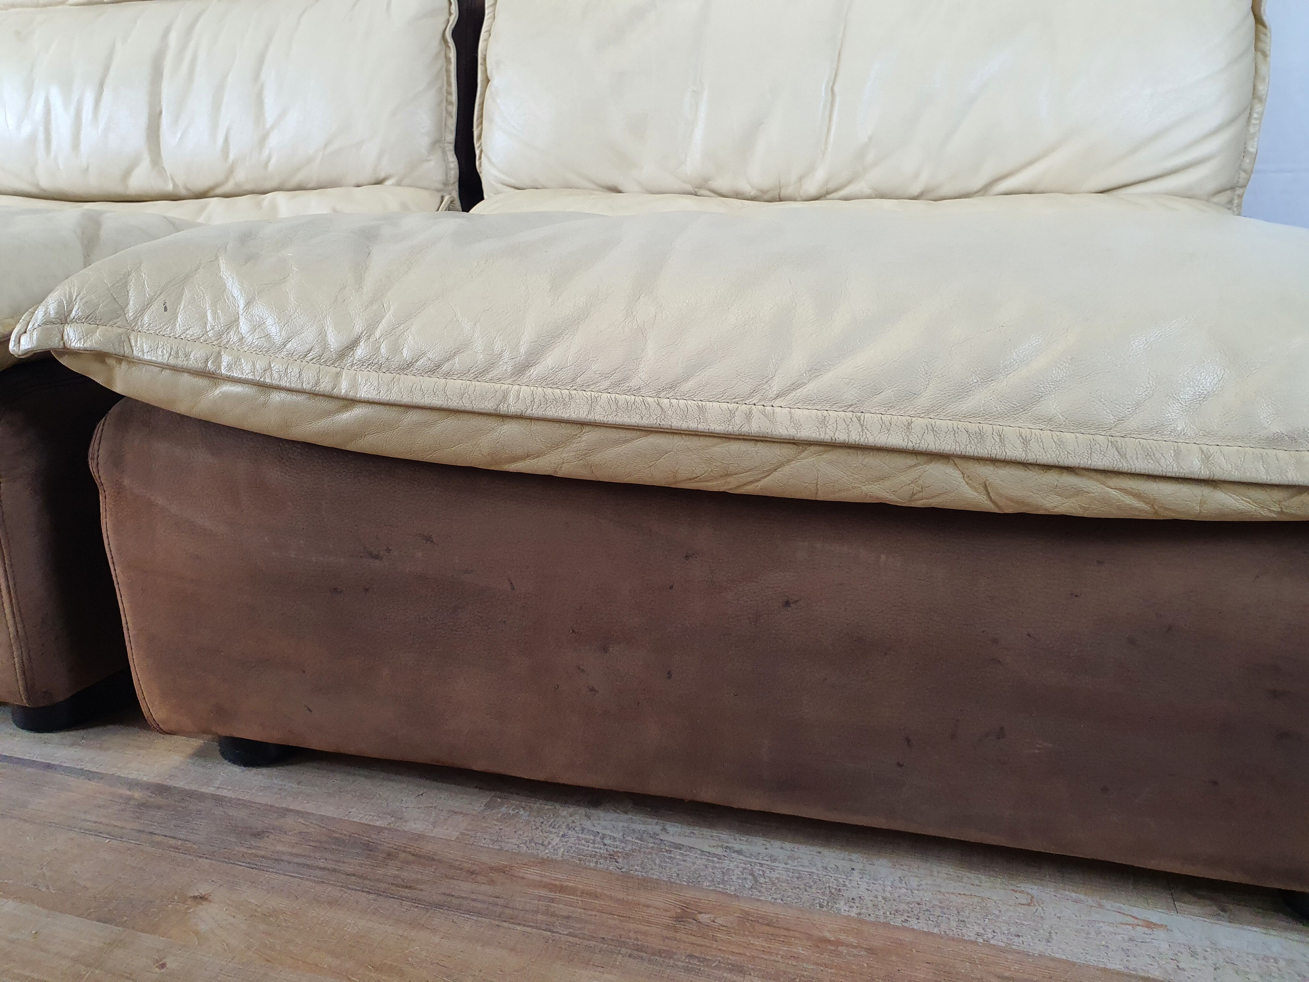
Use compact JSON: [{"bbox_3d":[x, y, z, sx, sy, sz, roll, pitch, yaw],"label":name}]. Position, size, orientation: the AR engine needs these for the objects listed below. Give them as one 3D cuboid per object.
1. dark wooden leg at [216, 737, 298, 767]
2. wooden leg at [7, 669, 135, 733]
[{"bbox_3d":[-0.309,0.181,0.775,0.064,0.042,0.064,4,21,11],"label":"dark wooden leg"},{"bbox_3d":[-0.499,0.166,0.819,0.064,0.042,0.064,4,21,11],"label":"wooden leg"}]

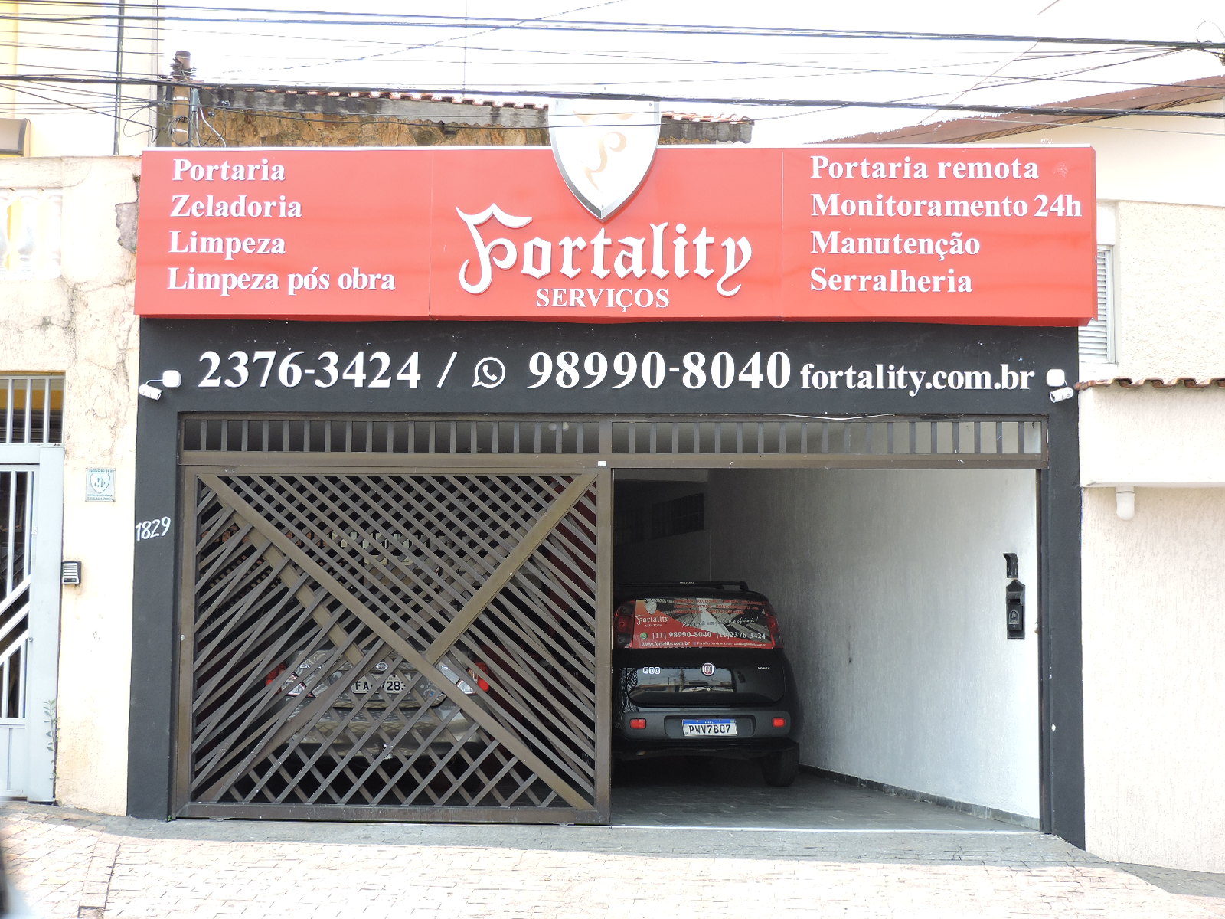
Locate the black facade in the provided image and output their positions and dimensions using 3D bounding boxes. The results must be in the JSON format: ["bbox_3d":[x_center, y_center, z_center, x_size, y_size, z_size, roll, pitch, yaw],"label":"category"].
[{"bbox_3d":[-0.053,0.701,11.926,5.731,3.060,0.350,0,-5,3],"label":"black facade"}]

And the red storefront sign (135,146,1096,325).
[{"bbox_3d":[-0.010,-1.360,11.824,5.734,1.040,0.270,0,-5,3],"label":"red storefront sign"}]

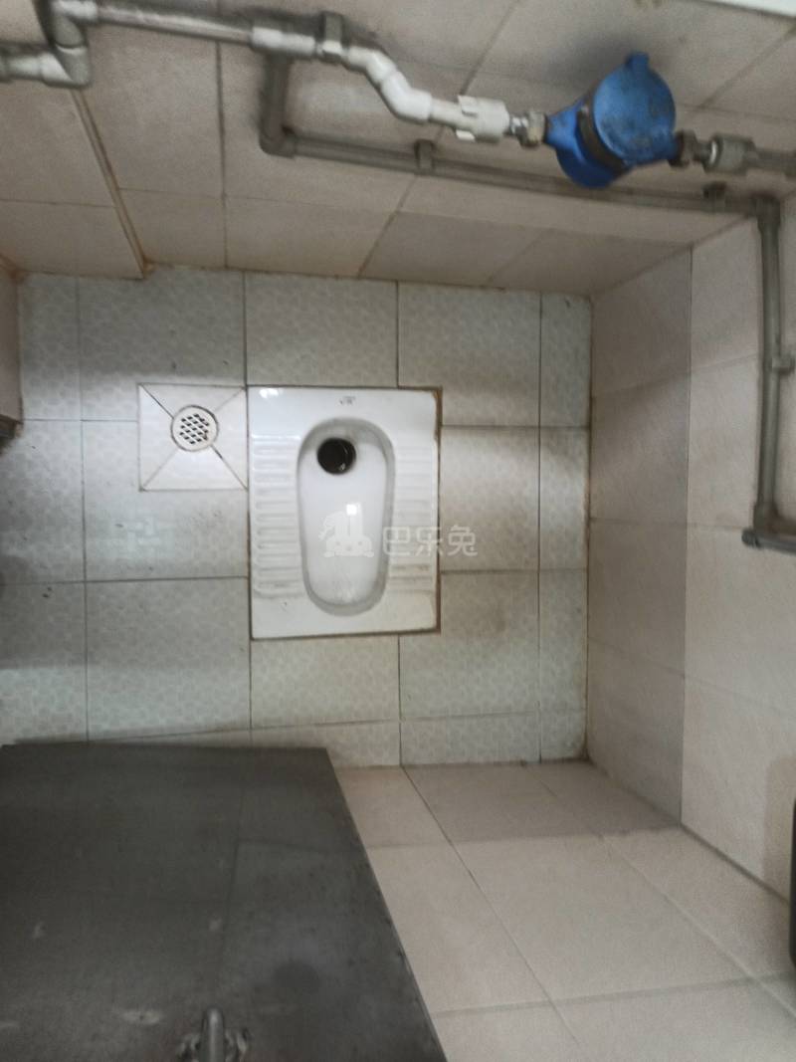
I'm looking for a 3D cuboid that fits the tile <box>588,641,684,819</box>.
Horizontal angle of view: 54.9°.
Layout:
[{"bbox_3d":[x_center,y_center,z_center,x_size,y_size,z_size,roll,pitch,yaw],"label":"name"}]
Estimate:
[{"bbox_3d":[0.455,0.364,1.481,0.010,0.358,0.255,0,92,-12],"label":"tile"}]

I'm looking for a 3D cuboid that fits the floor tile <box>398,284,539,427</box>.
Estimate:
[{"bbox_3d":[0.156,-0.370,1.633,0.312,0.010,0.296,-1,93,-12],"label":"floor tile"}]

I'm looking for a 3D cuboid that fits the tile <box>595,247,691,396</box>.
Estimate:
[{"bbox_3d":[0.469,-0.398,1.505,0.010,0.372,0.230,-1,93,-12],"label":"tile"}]

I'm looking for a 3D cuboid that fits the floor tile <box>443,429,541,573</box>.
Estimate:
[{"bbox_3d":[0.191,-0.063,1.593,0.218,0.010,0.301,0,92,-12],"label":"floor tile"}]

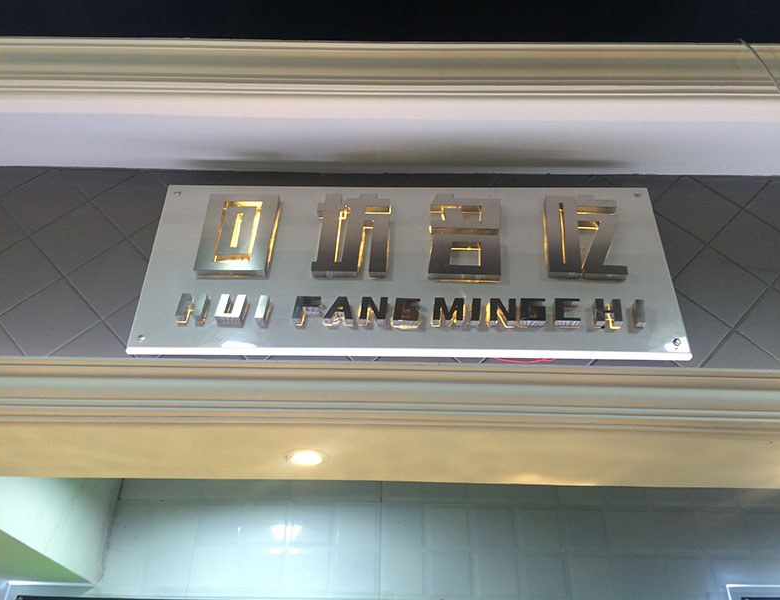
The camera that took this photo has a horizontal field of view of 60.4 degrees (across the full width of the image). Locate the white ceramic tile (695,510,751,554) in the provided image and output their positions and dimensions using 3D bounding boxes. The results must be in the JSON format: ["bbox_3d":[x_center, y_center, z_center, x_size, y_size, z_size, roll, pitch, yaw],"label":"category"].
[{"bbox_3d":[1.092,0.768,2.209,0.148,0.148,0.010,1,-33,0],"label":"white ceramic tile"}]

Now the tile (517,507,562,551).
[{"bbox_3d":[0.492,0.756,2.210,0.148,0.148,0.010,1,-33,0],"label":"tile"}]

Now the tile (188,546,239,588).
[{"bbox_3d":[-0.560,0.861,2.129,0.148,0.148,0.010,1,-33,0],"label":"tile"}]

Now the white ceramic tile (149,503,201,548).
[{"bbox_3d":[-0.708,0.733,2.212,0.148,0.148,0.010,1,-33,0],"label":"white ceramic tile"}]

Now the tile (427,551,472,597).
[{"bbox_3d":[0.190,0.876,2.128,0.148,0.148,0.010,1,-33,0],"label":"tile"}]

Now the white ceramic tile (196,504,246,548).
[{"bbox_3d":[-0.557,0.738,2.215,0.147,0.147,0.010,1,-31,0],"label":"white ceramic tile"}]

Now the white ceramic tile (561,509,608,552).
[{"bbox_3d":[0.642,0.753,2.205,0.147,0.147,0.010,1,-31,0],"label":"white ceramic tile"}]

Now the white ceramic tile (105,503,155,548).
[{"bbox_3d":[-0.857,0.735,2.218,0.147,0.147,0.010,1,-31,0],"label":"white ceramic tile"}]

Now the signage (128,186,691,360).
[{"bbox_3d":[0.041,-0.079,1.405,1.088,0.425,0.065,0,-33,0],"label":"signage"}]

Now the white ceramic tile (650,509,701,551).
[{"bbox_3d":[0.942,0.765,2.209,0.148,0.148,0.010,1,-33,0],"label":"white ceramic tile"}]

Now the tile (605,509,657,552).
[{"bbox_3d":[0.792,0.762,2.209,0.148,0.148,0.010,1,-33,0],"label":"tile"}]

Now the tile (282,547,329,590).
[{"bbox_3d":[-0.260,0.867,2.129,0.148,0.148,0.010,1,-33,0],"label":"tile"}]

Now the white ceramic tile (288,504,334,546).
[{"bbox_3d":[-0.258,0.742,2.213,0.147,0.147,0.010,1,-31,0],"label":"white ceramic tile"}]

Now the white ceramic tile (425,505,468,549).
[{"bbox_3d":[0.193,0.748,2.209,0.147,0.147,0.010,1,-31,0],"label":"white ceramic tile"}]

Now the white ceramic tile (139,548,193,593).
[{"bbox_3d":[-0.710,0.865,2.138,0.147,0.147,0.010,1,-31,0],"label":"white ceramic tile"}]

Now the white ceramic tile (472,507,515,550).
[{"bbox_3d":[0.343,0.750,2.208,0.147,0.147,0.010,1,-31,0],"label":"white ceramic tile"}]

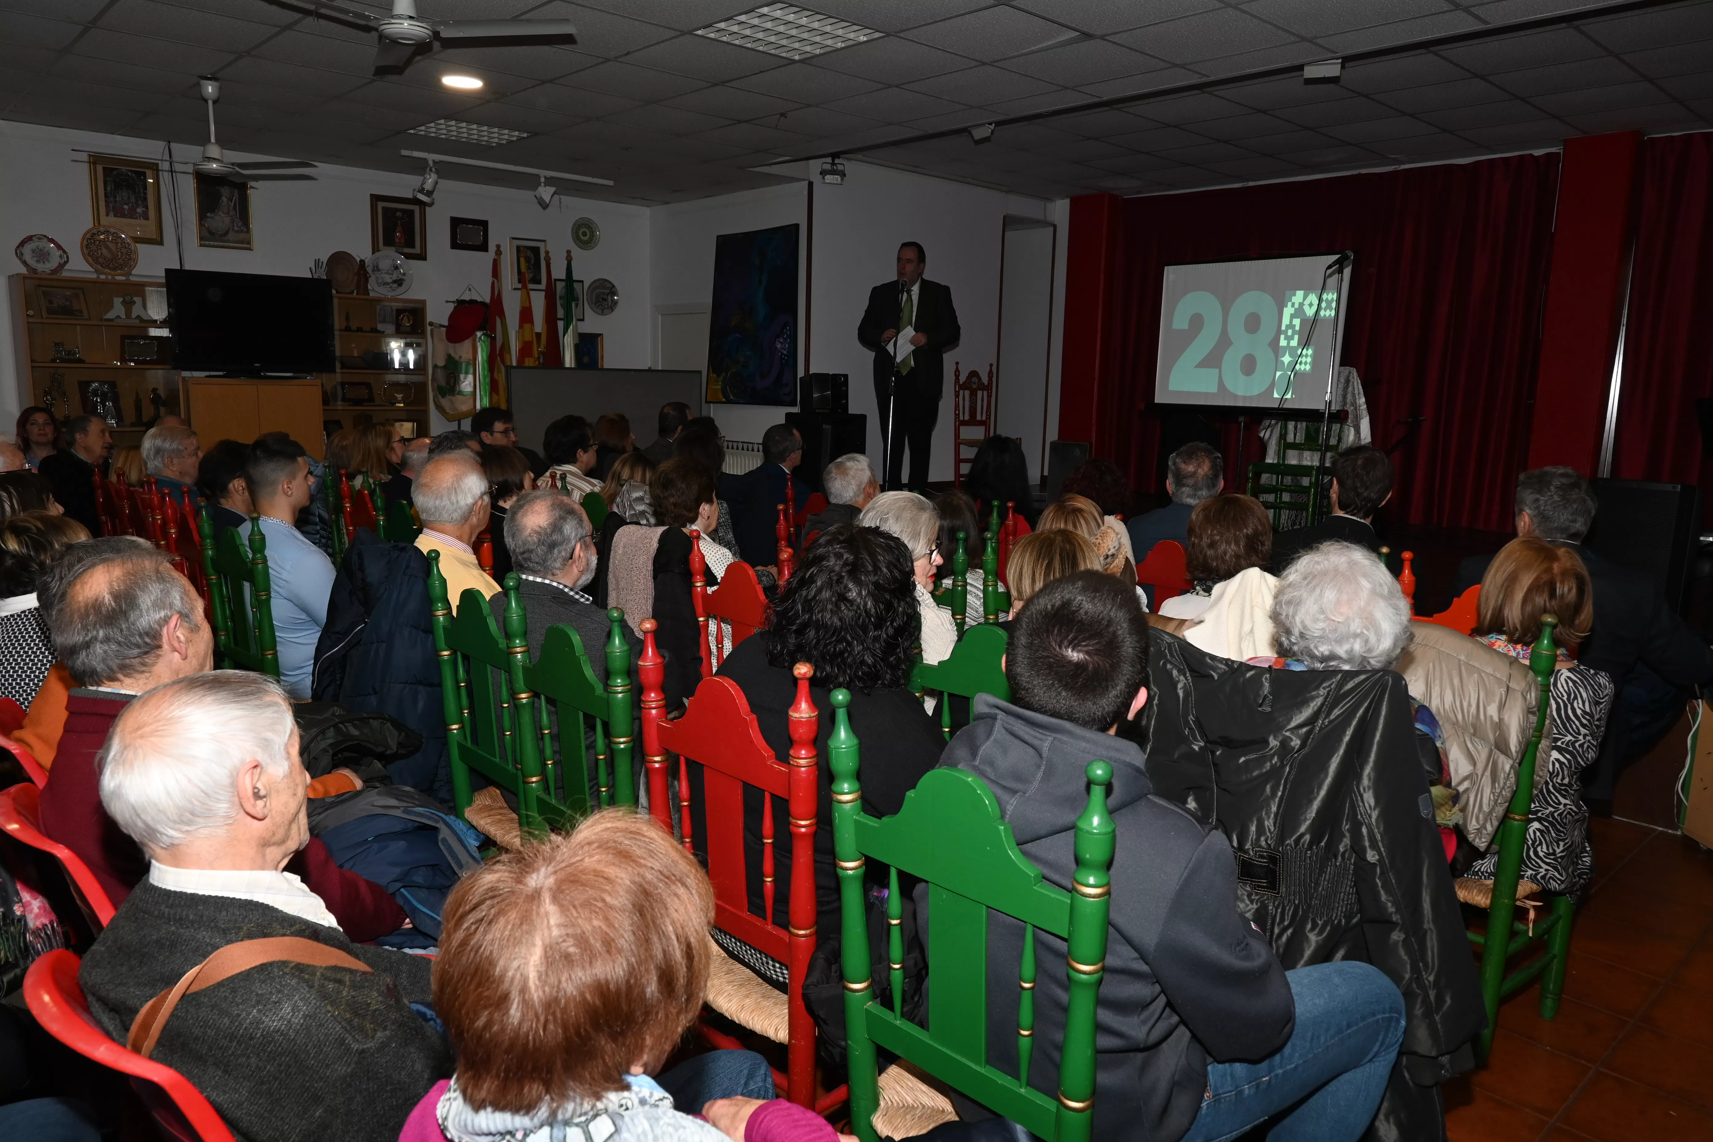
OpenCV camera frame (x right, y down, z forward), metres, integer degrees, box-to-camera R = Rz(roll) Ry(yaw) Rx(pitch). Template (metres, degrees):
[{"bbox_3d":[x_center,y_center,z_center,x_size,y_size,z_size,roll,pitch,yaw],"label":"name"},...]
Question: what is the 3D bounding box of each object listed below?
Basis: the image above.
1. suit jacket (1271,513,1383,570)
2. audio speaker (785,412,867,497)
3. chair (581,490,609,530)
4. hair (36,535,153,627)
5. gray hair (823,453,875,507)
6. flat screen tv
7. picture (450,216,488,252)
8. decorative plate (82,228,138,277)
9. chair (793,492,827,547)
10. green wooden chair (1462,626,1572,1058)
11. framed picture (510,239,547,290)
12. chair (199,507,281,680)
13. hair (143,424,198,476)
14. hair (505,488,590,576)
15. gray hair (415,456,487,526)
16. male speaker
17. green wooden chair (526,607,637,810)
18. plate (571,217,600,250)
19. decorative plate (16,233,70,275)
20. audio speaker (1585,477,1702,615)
[{"bbox_3d":[1.586,0.147,3.761,0.500,0.640,0.380,8,12,35],"label":"suit jacket"},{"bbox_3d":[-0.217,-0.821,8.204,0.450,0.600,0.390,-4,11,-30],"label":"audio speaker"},{"bbox_3d":[-1.059,0.118,5.366,0.460,1.090,0.480,-8,13,-42],"label":"chair"},{"bbox_3d":[-1.051,0.048,1.620,0.165,0.180,0.190,6,11,27],"label":"hair"},{"bbox_3d":[-0.026,-0.327,4.070,0.170,0.200,0.200,9,13,39],"label":"gray hair"},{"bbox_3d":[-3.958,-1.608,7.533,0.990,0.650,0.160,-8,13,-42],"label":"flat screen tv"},{"bbox_3d":[-2.944,-2.557,8.695,0.297,0.231,0.025,-7,12,-40],"label":"picture"},{"bbox_3d":[-4.539,-1.941,6.941,0.310,0.310,0.050,-8,1,-42],"label":"decorative plate"},{"bbox_3d":[-0.039,0.119,5.395,0.460,1.130,0.485,-8,13,-42],"label":"chair"},{"bbox_3d":[1.483,0.597,2.859,0.460,1.100,0.480,-8,13,-42],"label":"green wooden chair"},{"bbox_3d":[-2.605,-2.442,9.075,0.300,0.400,0.030,-8,13,-42],"label":"framed picture"},{"bbox_3d":[-1.937,0.299,3.988,0.490,1.091,0.467,9,12,40],"label":"chair"},{"bbox_3d":[-2.696,-0.473,4.480,0.220,0.215,0.180,-8,13,-41],"label":"hair"},{"bbox_3d":[-0.678,-0.086,2.520,0.165,0.185,0.185,7,11,30],"label":"hair"},{"bbox_3d":[-1.141,-0.227,3.220,0.175,0.205,0.205,5,10,21],"label":"gray hair"},{"bbox_3d":[0.325,-1.216,7.371,0.630,1.760,0.420,3,10,11],"label":"male speaker"},{"bbox_3d":[-0.469,0.562,2.589,0.467,1.091,0.490,-7,13,-42],"label":"green wooden chair"},{"bbox_3d":[-2.205,-2.741,9.290,0.256,0.259,0.030,-7,12,-40],"label":"plate"},{"bbox_3d":[-4.910,-1.903,6.876,0.275,0.250,0.035,-7,2,-40],"label":"decorative plate"},{"bbox_3d":[3.531,-0.107,5.207,0.340,0.600,0.360,-8,13,-42],"label":"audio speaker"}]

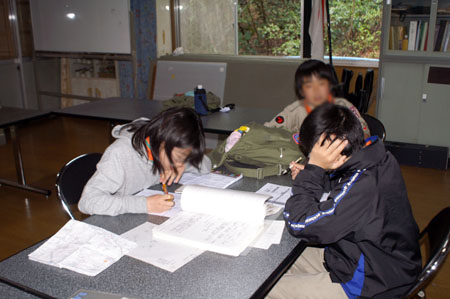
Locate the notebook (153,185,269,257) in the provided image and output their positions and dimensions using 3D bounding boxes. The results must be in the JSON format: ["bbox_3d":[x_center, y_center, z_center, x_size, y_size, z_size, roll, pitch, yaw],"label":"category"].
[{"bbox_3d":[-0.041,0.258,1.863,0.367,0.105,0.300,7,20,30],"label":"notebook"}]

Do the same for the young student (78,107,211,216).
[{"bbox_3d":[-0.444,0.339,2.371,0.660,1.090,0.560,13,24,41],"label":"young student"}]

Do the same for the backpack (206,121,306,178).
[{"bbox_3d":[0.207,-0.026,2.563,0.480,0.195,0.370,1,18,14],"label":"backpack"}]

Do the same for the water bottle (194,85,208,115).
[{"bbox_3d":[-0.184,-0.380,3.716,0.092,0.220,0.092,-3,18,1],"label":"water bottle"}]

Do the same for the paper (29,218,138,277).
[{"bbox_3d":[-0.520,0.354,1.790,0.350,0.020,0.265,7,20,30],"label":"paper"}]

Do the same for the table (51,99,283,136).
[{"bbox_3d":[-0.529,0.029,4.017,1.800,0.700,0.600,7,20,30],"label":"table"}]

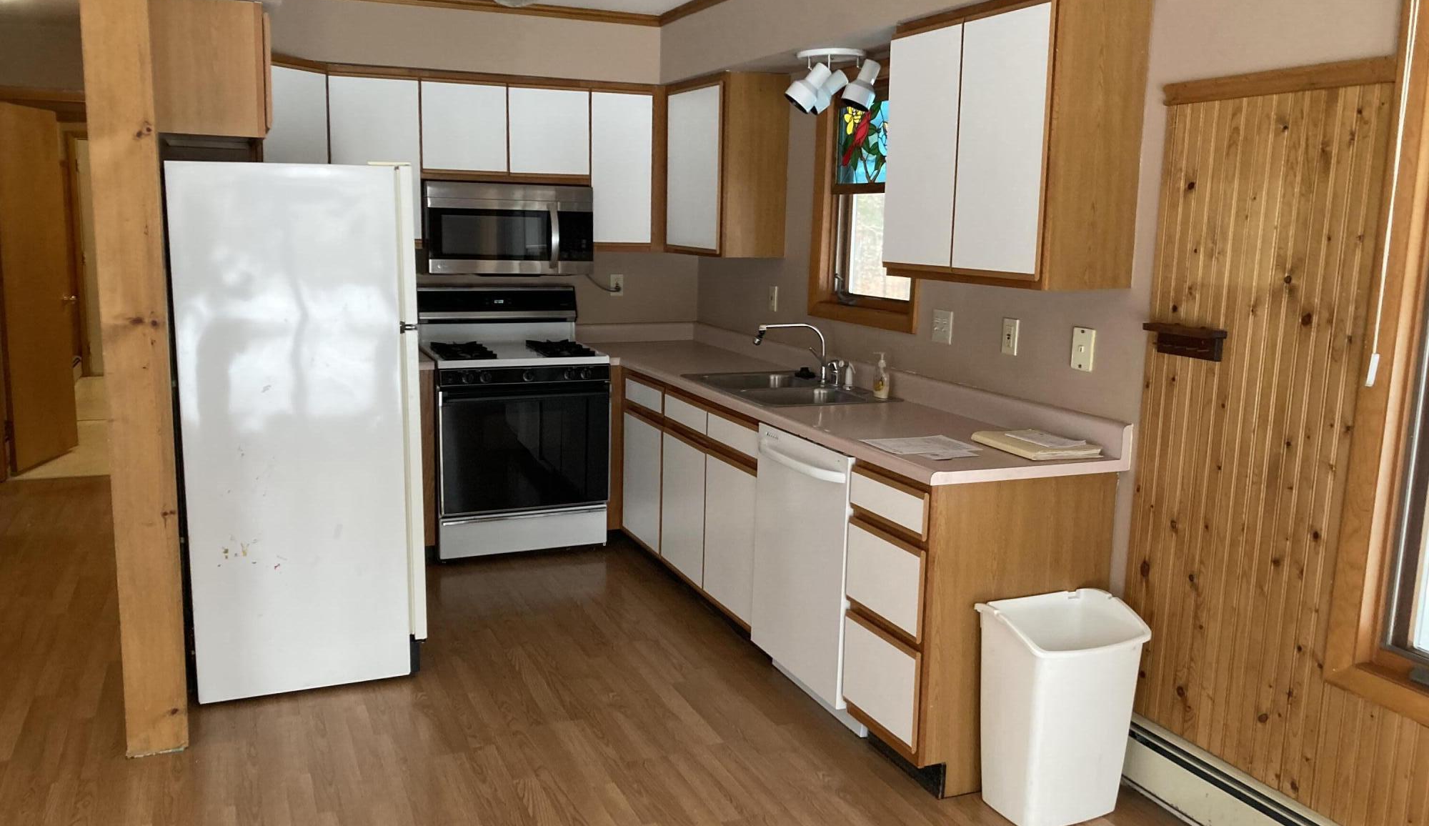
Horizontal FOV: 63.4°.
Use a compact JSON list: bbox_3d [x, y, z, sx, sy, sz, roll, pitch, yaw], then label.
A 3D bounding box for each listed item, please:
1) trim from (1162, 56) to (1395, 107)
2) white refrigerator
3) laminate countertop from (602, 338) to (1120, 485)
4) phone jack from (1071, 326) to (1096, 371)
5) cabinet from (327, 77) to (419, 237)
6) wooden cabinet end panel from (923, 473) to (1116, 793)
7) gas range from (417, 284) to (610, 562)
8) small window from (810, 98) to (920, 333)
[{"bbox_3d":[1.287,-0.760,2.672,0.027,0.051,0.637,-3,10,-23],"label":"trim"},{"bbox_3d":[-1.429,0.016,3.973,0.725,1.680,0.750,-3,11,-23],"label":"white refrigerator"},{"bbox_3d":[0.215,-0.096,4.448,0.660,0.044,3.156,-3,10,-22],"label":"laminate countertop"},{"bbox_3d":[1.045,-0.181,3.284,0.011,0.116,0.074,-3,10,-22],"label":"phone jack"},{"bbox_3d":[-1.498,-1.104,5.072,0.380,0.710,0.320,-3,11,-23],"label":"cabinet"},{"bbox_3d":[0.824,0.595,3.132,0.607,0.870,0.022,-3,10,-22],"label":"wooden cabinet end panel"},{"bbox_3d":[-0.940,0.034,5.339,0.756,1.190,0.648,-3,10,-22],"label":"gas range"},{"bbox_3d":[0.596,-0.801,4.385,0.080,0.922,0.802,-3,10,-23],"label":"small window"}]

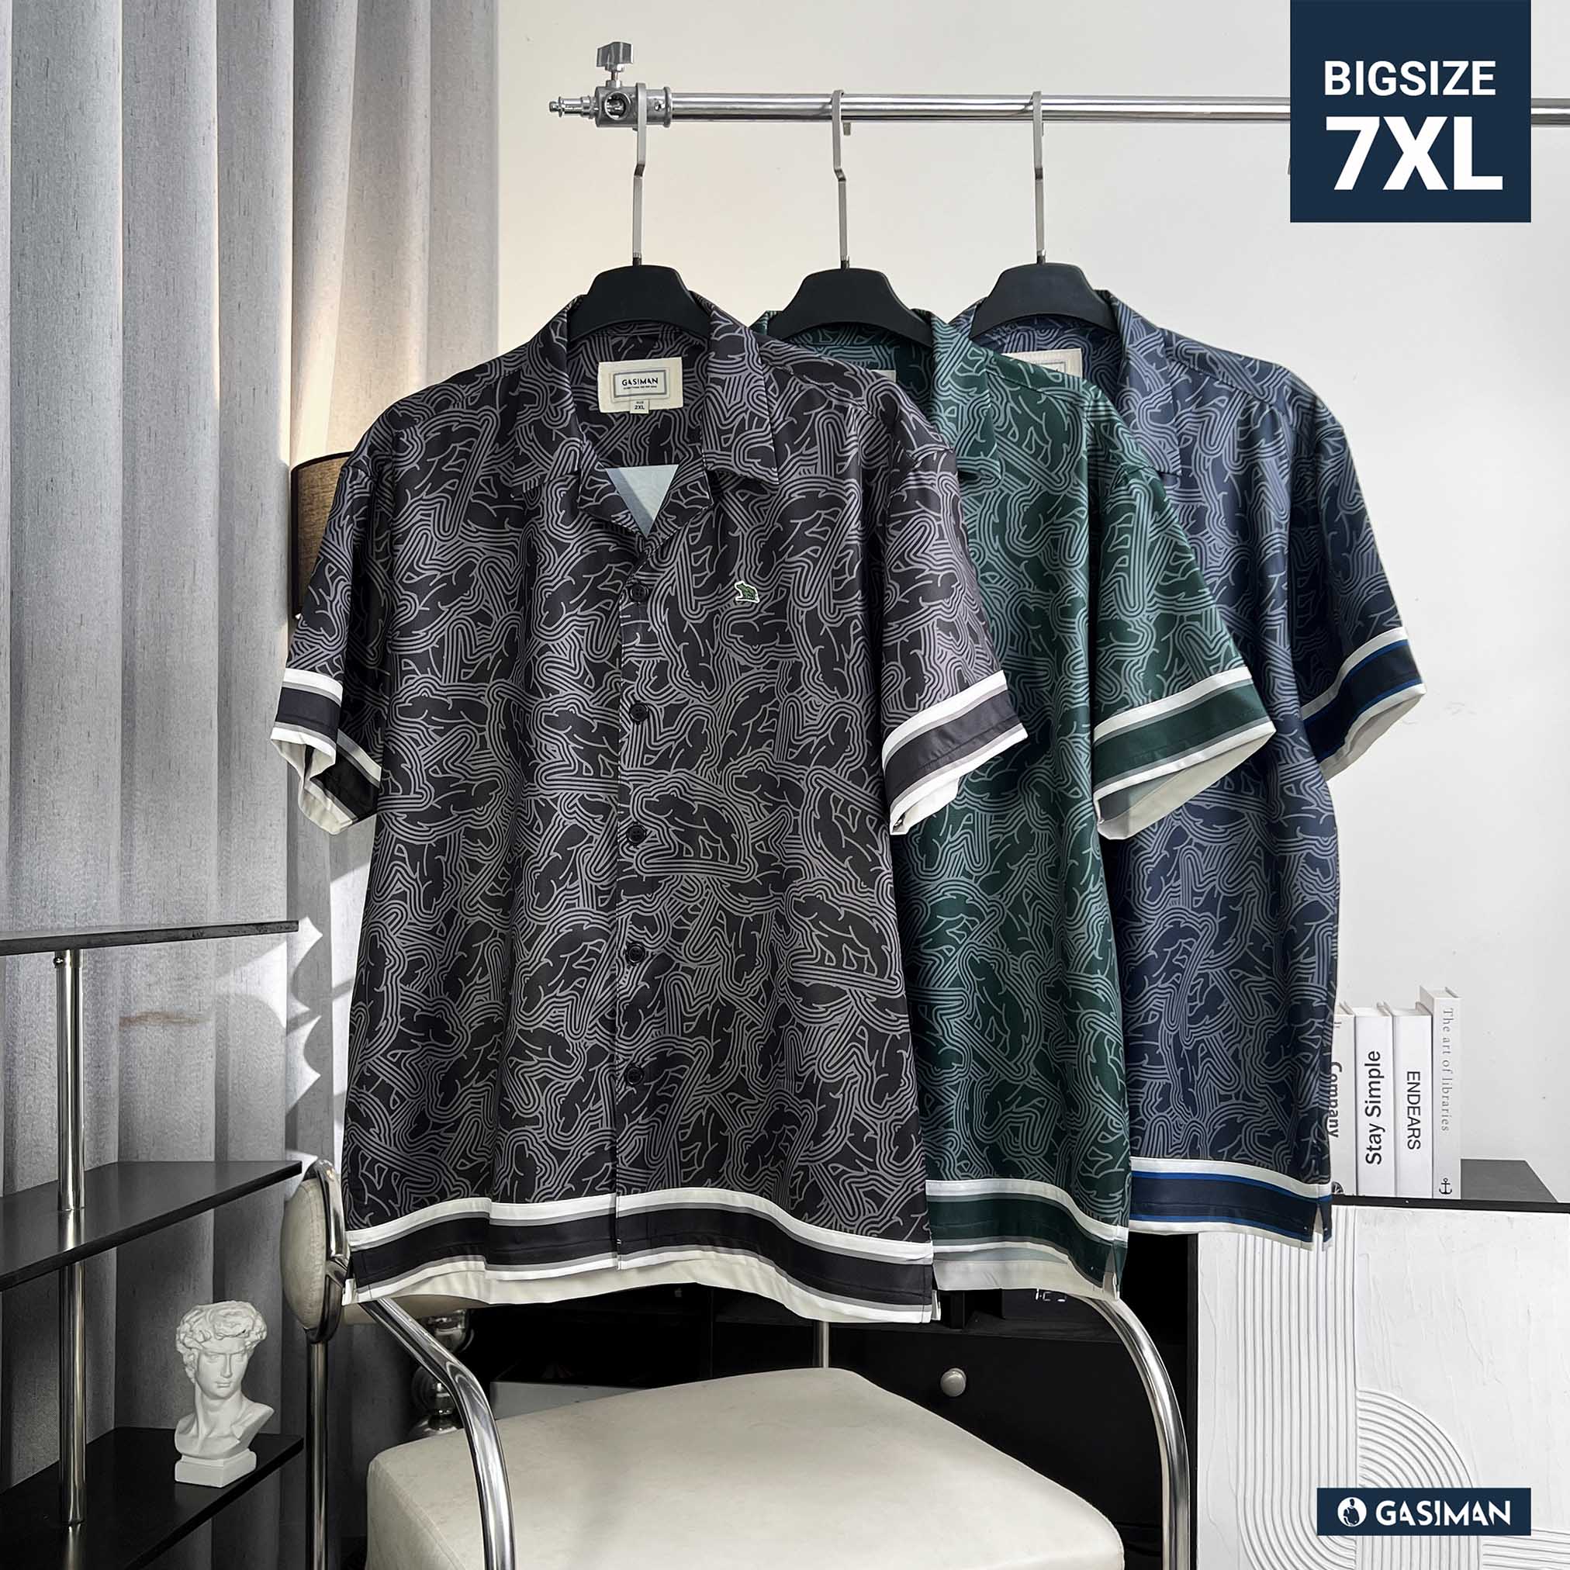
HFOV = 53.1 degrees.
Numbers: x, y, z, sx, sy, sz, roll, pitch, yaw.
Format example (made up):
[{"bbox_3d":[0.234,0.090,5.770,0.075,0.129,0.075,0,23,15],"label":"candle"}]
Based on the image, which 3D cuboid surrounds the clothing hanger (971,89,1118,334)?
[{"bbox_3d":[0.220,-0.462,1.355,0.420,0.270,0.060,0,-1,11],"label":"clothing hanger"}]

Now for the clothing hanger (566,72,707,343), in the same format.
[{"bbox_3d":[-0.120,-0.436,1.280,0.420,0.270,0.060,0,-1,11],"label":"clothing hanger"}]

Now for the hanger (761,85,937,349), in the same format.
[{"bbox_3d":[0.050,-0.448,1.320,0.420,0.270,0.060,0,-1,11],"label":"hanger"}]

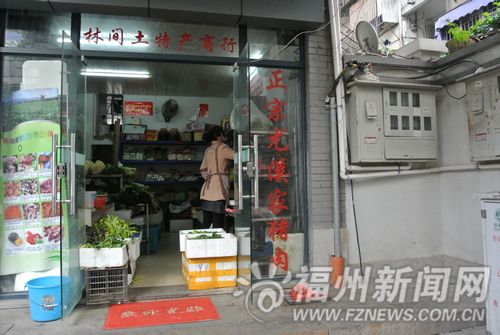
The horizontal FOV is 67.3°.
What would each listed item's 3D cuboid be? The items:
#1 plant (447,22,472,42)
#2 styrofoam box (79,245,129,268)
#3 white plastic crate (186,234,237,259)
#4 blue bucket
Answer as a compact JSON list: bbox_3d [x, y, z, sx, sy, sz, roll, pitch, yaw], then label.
[{"bbox_3d":[2.803,-1.806,5.024,0.300,0.270,0.320,0,-3,-13],"label":"plant"},{"bbox_3d":[-1.364,0.829,3.550,0.385,0.172,0.290,-1,-3,-6],"label":"styrofoam box"},{"bbox_3d":[-0.417,0.820,3.948,0.510,0.182,0.370,0,-3,-13],"label":"white plastic crate"},{"bbox_3d":[-1.619,1.069,3.029,0.340,0.290,0.340,0,-3,-13],"label":"blue bucket"}]

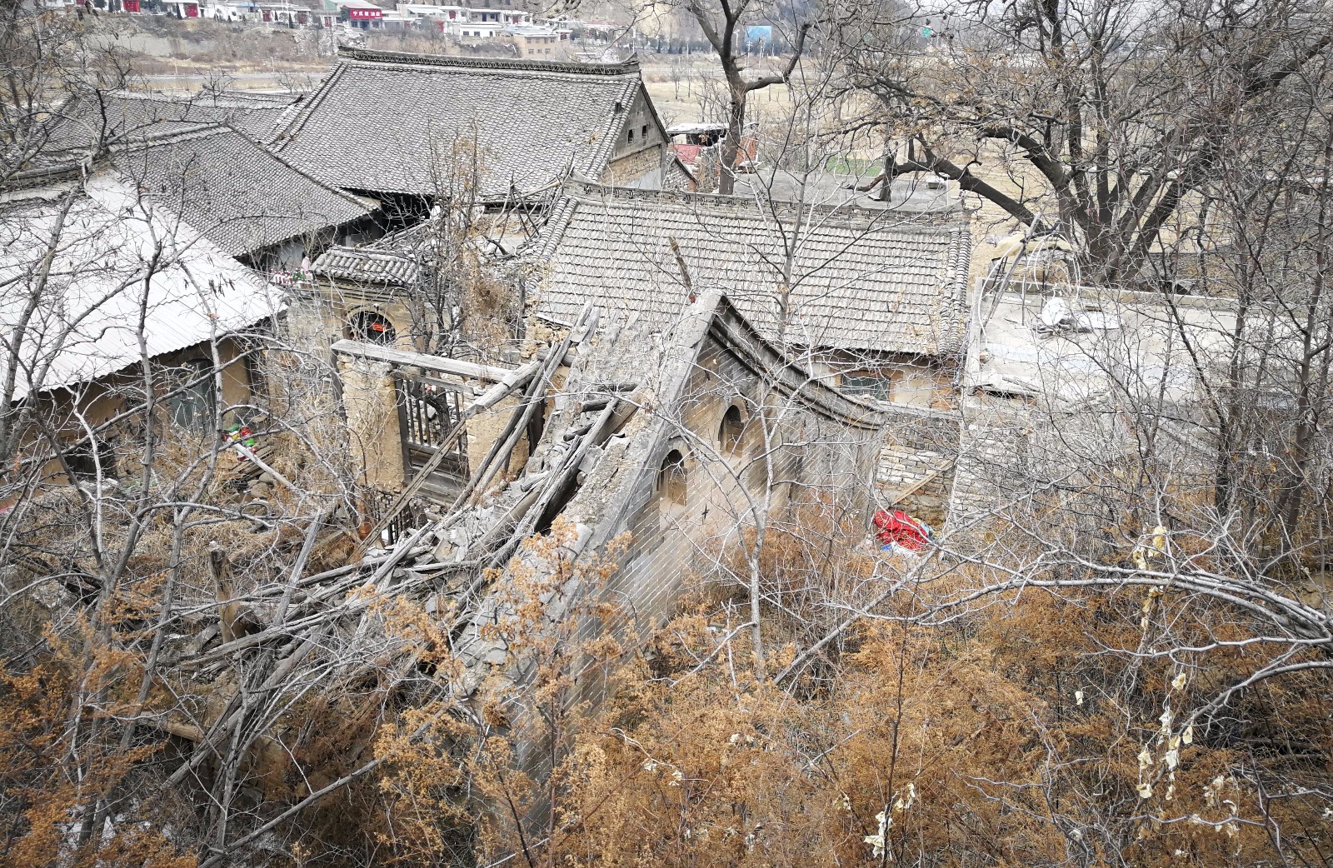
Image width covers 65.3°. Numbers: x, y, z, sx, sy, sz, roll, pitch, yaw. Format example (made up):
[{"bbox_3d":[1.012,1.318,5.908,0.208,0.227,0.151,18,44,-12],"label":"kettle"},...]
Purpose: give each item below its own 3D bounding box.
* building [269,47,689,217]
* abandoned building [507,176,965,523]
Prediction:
[{"bbox_3d":[-6.193,-9.033,34.871,10.500,7.250,10.200,7,22,11],"label":"building"},{"bbox_3d":[1.900,-2.500,22.857,8.750,5.400,5.700,7,22,12],"label":"abandoned building"}]

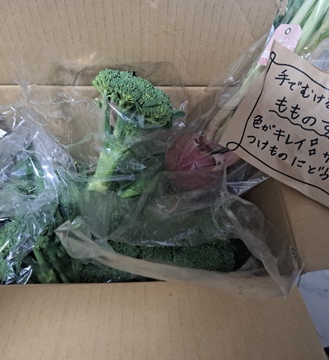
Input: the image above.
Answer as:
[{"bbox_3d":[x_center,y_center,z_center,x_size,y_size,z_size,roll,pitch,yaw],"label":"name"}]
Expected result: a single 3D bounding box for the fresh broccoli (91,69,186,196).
[{"bbox_3d":[-0.045,-0.055,0.380,0.100,0.095,0.138,22,96,0],"label":"fresh broccoli"}]

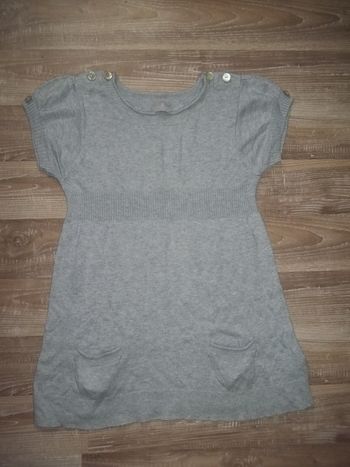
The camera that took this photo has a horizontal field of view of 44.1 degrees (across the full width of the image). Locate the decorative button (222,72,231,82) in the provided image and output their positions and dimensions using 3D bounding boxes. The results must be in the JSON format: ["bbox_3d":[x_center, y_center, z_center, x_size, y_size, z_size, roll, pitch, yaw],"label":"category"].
[{"bbox_3d":[0.082,-0.246,0.682,0.013,0.004,0.013,0,87,-3],"label":"decorative button"}]

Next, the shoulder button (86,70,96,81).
[{"bbox_3d":[-0.130,-0.244,0.671,0.013,0.004,0.013,0,87,-3],"label":"shoulder button"}]

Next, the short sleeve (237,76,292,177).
[{"bbox_3d":[0.143,-0.172,0.682,0.090,0.030,0.158,0,87,-3],"label":"short sleeve"}]

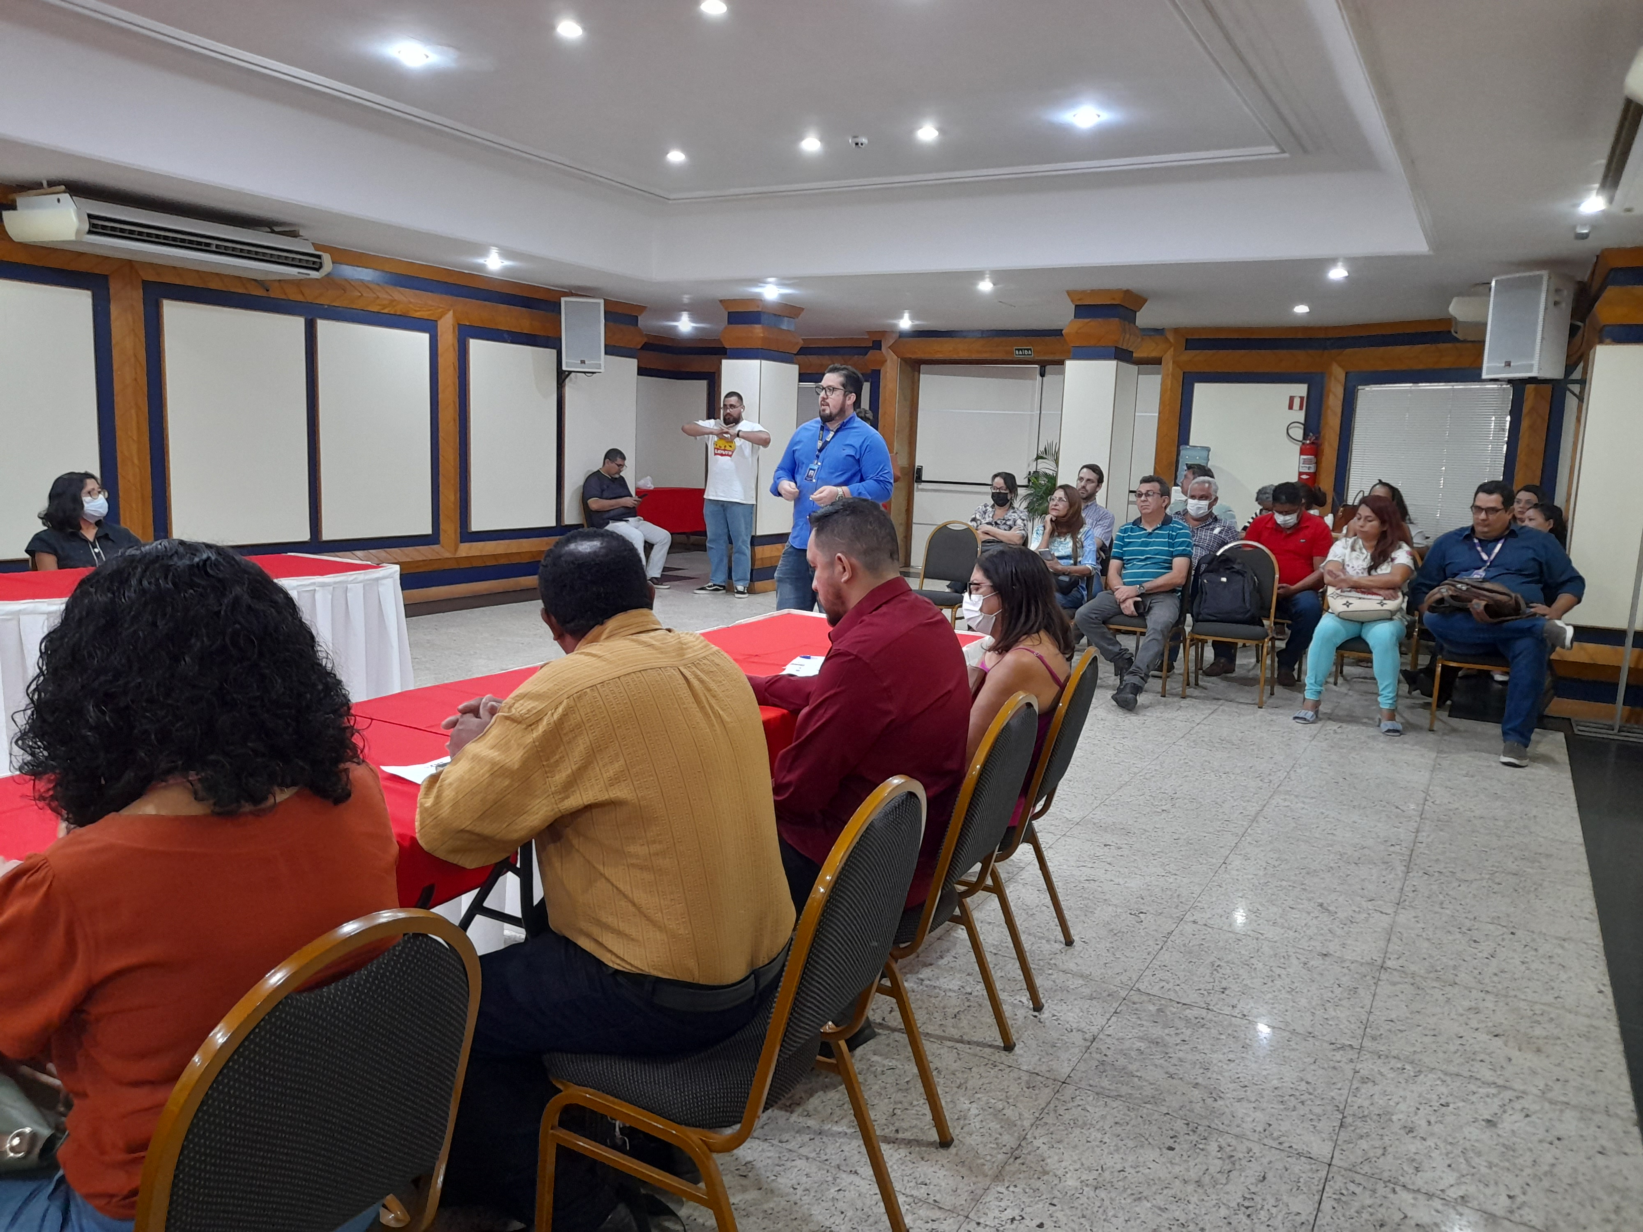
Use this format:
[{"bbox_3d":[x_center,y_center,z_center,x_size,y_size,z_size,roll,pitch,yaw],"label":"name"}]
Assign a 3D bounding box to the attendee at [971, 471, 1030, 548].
[{"bbox_3d":[1.218,-0.410,8.536,0.480,1.220,0.800,7,10,32],"label":"attendee"}]

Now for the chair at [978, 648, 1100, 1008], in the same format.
[{"bbox_3d":[0.438,0.503,3.239,0.530,0.906,0.450,6,9,23],"label":"chair"}]

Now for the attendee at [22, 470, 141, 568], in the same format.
[{"bbox_3d":[-3.216,-0.075,5.358,0.780,1.140,0.480,7,9,29],"label":"attendee"}]

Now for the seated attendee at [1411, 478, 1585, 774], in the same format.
[{"bbox_3d":[3.429,-0.023,6.059,0.800,1.330,1.000,7,9,29],"label":"seated attendee"}]

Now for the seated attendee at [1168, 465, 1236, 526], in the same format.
[{"bbox_3d":[2.702,-0.431,8.710,0.500,1.320,0.800,7,9,29],"label":"seated attendee"}]

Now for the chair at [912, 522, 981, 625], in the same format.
[{"bbox_3d":[0.780,-0.168,7.750,0.450,0.903,0.520,7,10,31],"label":"chair"}]

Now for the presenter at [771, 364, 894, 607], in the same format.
[{"bbox_3d":[0.037,-0.387,6.121,0.620,1.780,0.460,7,10,31],"label":"presenter"}]

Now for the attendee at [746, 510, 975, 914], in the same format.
[{"bbox_3d":[-0.022,0.370,2.739,0.800,1.284,0.580,6,9,24],"label":"attendee"}]

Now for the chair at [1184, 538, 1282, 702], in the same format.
[{"bbox_3d":[2.431,0.023,6.959,0.460,0.905,0.550,7,9,29],"label":"chair"}]

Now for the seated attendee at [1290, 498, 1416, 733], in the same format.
[{"bbox_3d":[2.960,-0.043,6.528,0.520,1.200,0.850,8,10,34],"label":"seated attendee"}]

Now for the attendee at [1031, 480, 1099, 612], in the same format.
[{"bbox_3d":[1.369,-0.206,7.245,0.500,1.176,0.840,9,11,38],"label":"attendee"}]

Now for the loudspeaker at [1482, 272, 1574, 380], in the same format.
[{"bbox_3d":[4.231,-1.696,6.995,0.340,0.600,0.400,0,9,-15],"label":"loudspeaker"}]

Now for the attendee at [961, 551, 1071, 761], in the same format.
[{"bbox_3d":[0.360,0.359,3.242,0.740,1.155,0.480,6,9,25],"label":"attendee"}]

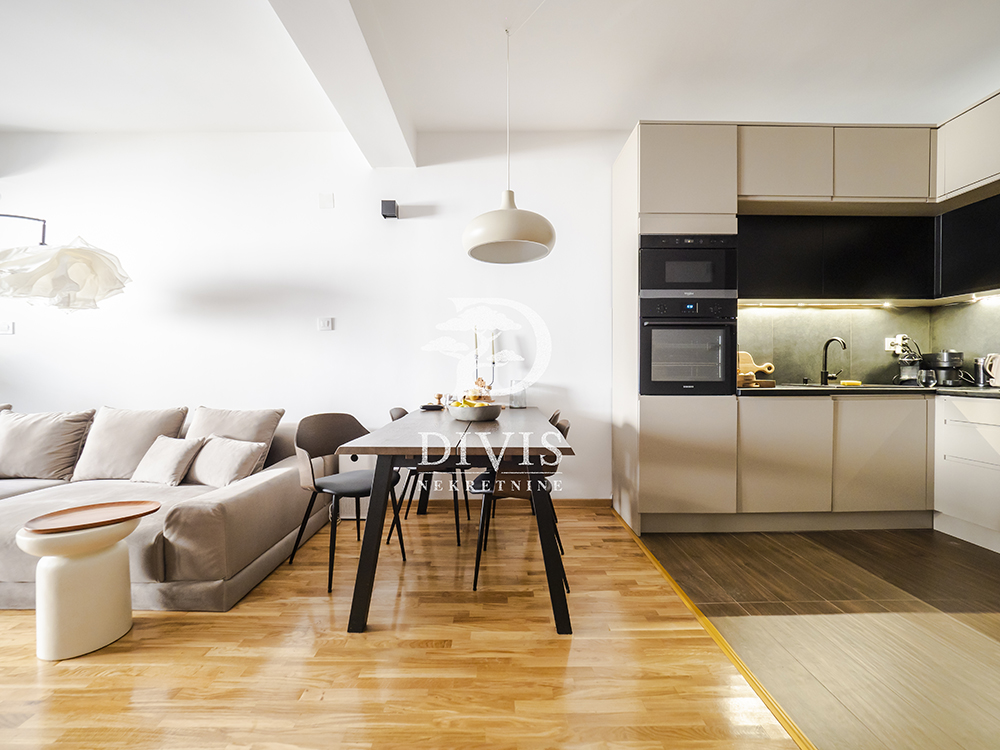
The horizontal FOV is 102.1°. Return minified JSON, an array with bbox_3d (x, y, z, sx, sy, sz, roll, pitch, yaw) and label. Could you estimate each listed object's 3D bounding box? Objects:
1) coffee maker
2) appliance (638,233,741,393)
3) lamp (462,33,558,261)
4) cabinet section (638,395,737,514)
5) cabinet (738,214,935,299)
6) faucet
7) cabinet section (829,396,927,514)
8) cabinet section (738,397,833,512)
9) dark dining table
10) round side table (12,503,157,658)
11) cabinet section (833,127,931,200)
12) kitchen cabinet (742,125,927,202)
[{"bbox_3d":[3.000,-0.042,2.750,0.180,0.240,0.250,0,0,36],"label":"coffee maker"},{"bbox_3d":[1.133,-0.363,2.718,0.597,0.981,0.540,0,0,-2],"label":"appliance"},{"bbox_3d":[0.044,-1.212,2.111,0.490,1.153,0.490,0,1,-1],"label":"lamp"},{"bbox_3d":[1.133,0.481,2.723,0.600,0.720,0.550,0,0,-2],"label":"cabinet section"},{"bbox_3d":[2.197,-0.792,2.875,1.492,0.558,0.306,0,1,-1],"label":"cabinet"},{"bbox_3d":[2.389,-0.093,2.845,0.125,0.344,0.205,0,1,-1],"label":"faucet"},{"bbox_3d":[2.357,0.488,2.778,0.601,0.716,0.530,0,1,-1],"label":"cabinet section"},{"bbox_3d":[1.757,0.489,2.765,0.600,0.716,0.530,0,1,-1],"label":"cabinet section"},{"bbox_3d":[-0.148,0.621,2.215,0.870,0.745,1.600,0,0,0],"label":"dark dining table"},{"bbox_3d":[-1.530,0.749,1.515,0.370,0.450,0.370,0,0,0],"label":"round side table"},{"bbox_3d":[2.352,-1.304,2.761,0.601,0.468,0.530,0,1,-1],"label":"cabinet section"},{"bbox_3d":[2.052,-1.303,2.755,1.201,0.468,0.530,0,1,-1],"label":"kitchen cabinet"}]

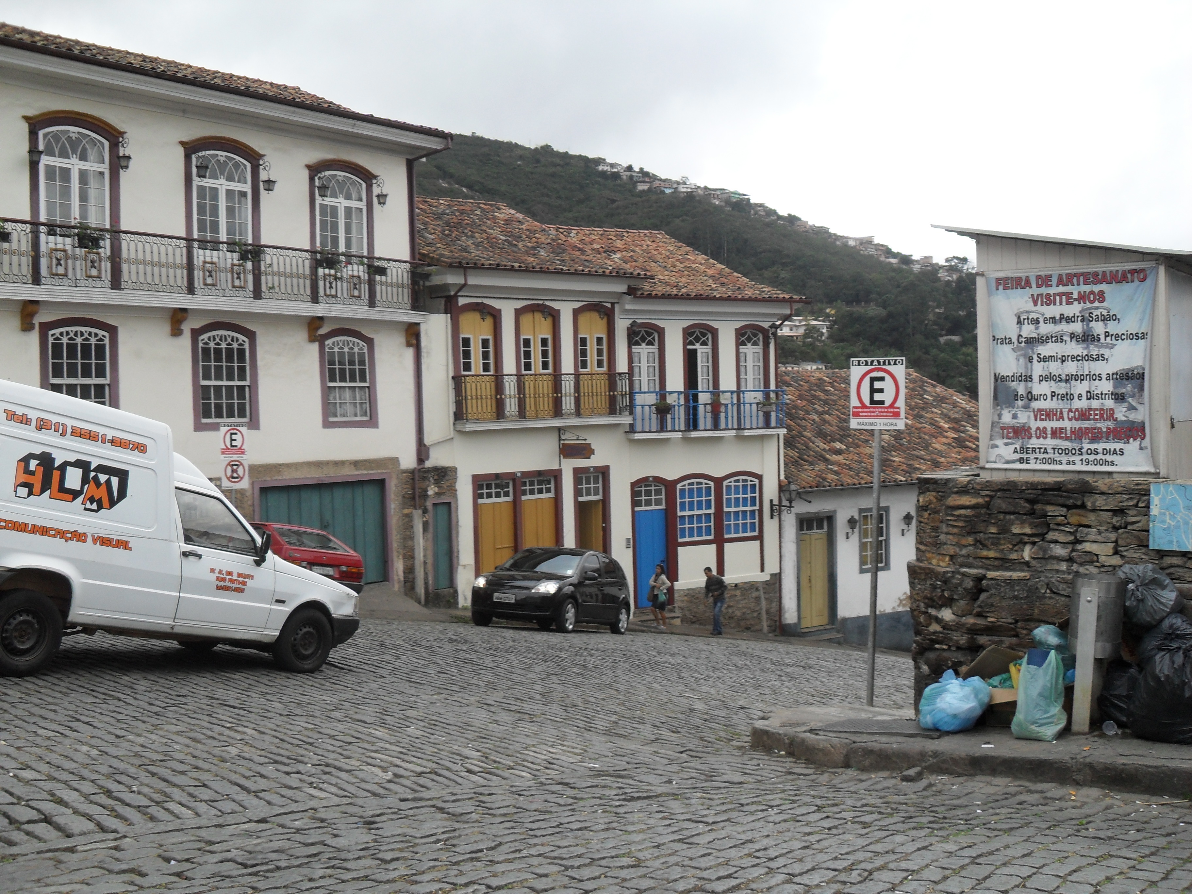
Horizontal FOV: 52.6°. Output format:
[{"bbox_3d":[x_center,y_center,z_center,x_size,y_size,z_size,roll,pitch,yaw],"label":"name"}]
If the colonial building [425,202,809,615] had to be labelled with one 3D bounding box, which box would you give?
[{"bbox_3d":[-1.309,-0.854,31.469,10.600,10.800,8.500,-3,2,-34],"label":"colonial building"}]

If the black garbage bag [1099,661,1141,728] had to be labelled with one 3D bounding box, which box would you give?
[{"bbox_3d":[3.962,1.860,9.100,0.420,0.510,0.400,0,3,29],"label":"black garbage bag"}]

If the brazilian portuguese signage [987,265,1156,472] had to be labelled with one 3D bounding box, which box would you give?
[{"bbox_3d":[3.831,-0.637,9.750,1.340,1.620,0.040,0,3,29],"label":"brazilian portuguese signage"}]

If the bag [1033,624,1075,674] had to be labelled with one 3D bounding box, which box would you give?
[{"bbox_3d":[3.558,1.579,9.350,0.360,0.400,0.330,0,3,29],"label":"bag"}]

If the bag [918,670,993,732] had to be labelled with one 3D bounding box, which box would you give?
[{"bbox_3d":[2.606,1.836,8.750,0.510,0.440,0.420,-1,2,3],"label":"bag"}]

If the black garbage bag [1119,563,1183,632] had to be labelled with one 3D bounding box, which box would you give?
[{"bbox_3d":[4.141,1.123,9.000,0.500,0.480,0.450,0,3,29],"label":"black garbage bag"}]

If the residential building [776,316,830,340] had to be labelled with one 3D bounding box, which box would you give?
[{"bbox_3d":[56.606,-32.638,330.000,15.000,7.000,10.000,-1,2,6],"label":"residential building"}]

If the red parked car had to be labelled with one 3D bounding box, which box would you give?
[{"bbox_3d":[-5.620,1.930,20.200,3.800,1.370,1.600,2,-8,42],"label":"red parked car"}]

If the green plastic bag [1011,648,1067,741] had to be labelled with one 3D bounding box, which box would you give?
[{"bbox_3d":[3.160,1.771,8.600,0.390,0.620,0.300,-1,2,6],"label":"green plastic bag"}]

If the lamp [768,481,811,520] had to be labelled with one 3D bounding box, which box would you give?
[{"bbox_3d":[4.759,1.351,30.674,0.430,0.980,0.970,-2,2,-29],"label":"lamp"}]

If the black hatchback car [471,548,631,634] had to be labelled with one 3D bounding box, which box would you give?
[{"bbox_3d":[-0.670,2.440,20.750,1.730,1.460,3.910,2,-9,22],"label":"black hatchback car"}]

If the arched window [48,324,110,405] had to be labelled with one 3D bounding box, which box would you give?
[{"bbox_3d":[-8.584,-1.182,20.000,0.150,1.650,1.060,1,3,41],"label":"arched window"}]

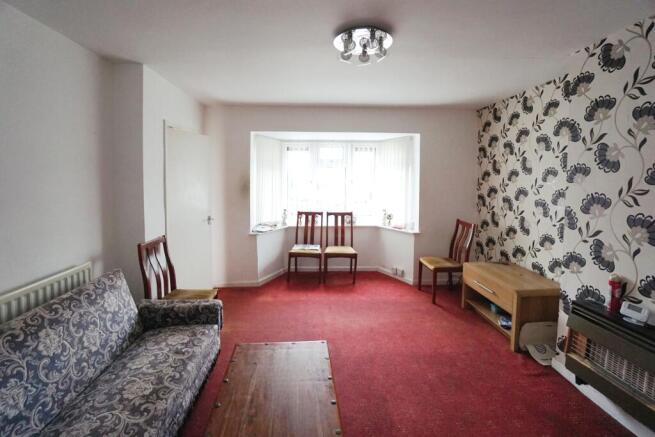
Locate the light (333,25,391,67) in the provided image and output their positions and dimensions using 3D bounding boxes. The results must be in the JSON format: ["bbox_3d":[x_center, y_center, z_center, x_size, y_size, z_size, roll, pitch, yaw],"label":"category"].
[{"bbox_3d":[0.228,-1.094,1.761,0.385,0.110,0.385,0,7,0],"label":"light"}]

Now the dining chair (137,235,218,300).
[{"bbox_3d":[-1.270,0.675,2.439,0.540,0.950,0.470,0,7,4],"label":"dining chair"}]

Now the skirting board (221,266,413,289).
[{"bbox_3d":[-0.165,0.844,4.035,2.700,0.090,0.680,0,7,0],"label":"skirting board"}]

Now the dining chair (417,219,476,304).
[{"bbox_3d":[1.460,0.519,3.384,0.530,0.950,0.470,0,7,-3],"label":"dining chair"}]

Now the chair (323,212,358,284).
[{"bbox_3d":[0.172,0.419,3.991,0.460,0.950,0.530,0,7,2],"label":"chair"}]

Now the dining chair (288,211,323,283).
[{"bbox_3d":[-0.315,0.414,4.020,0.460,0.950,0.530,0,7,2],"label":"dining chair"}]

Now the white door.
[{"bbox_3d":[-1.425,0.079,2.912,0.045,1.980,0.720,1,7,11],"label":"white door"}]

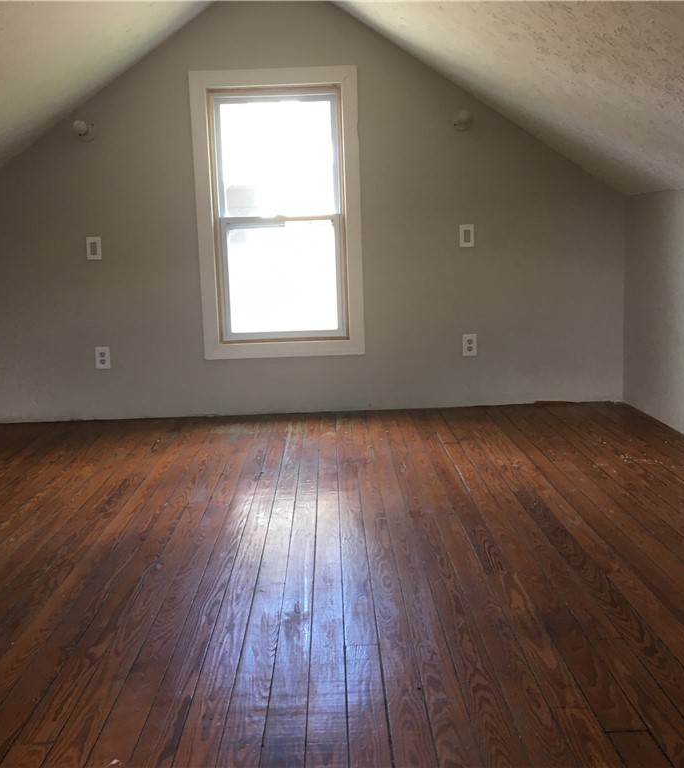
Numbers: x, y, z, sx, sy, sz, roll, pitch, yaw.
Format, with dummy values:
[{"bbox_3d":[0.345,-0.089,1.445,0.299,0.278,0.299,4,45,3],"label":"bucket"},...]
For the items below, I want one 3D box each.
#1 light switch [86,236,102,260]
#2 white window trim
[{"bbox_3d":[-1.280,-0.701,4.428,0.072,0.114,0.012,-2,10,-1],"label":"light switch"},{"bbox_3d":[-0.322,-0.861,4.431,0.845,1.460,0.055,-2,10,-1],"label":"white window trim"}]

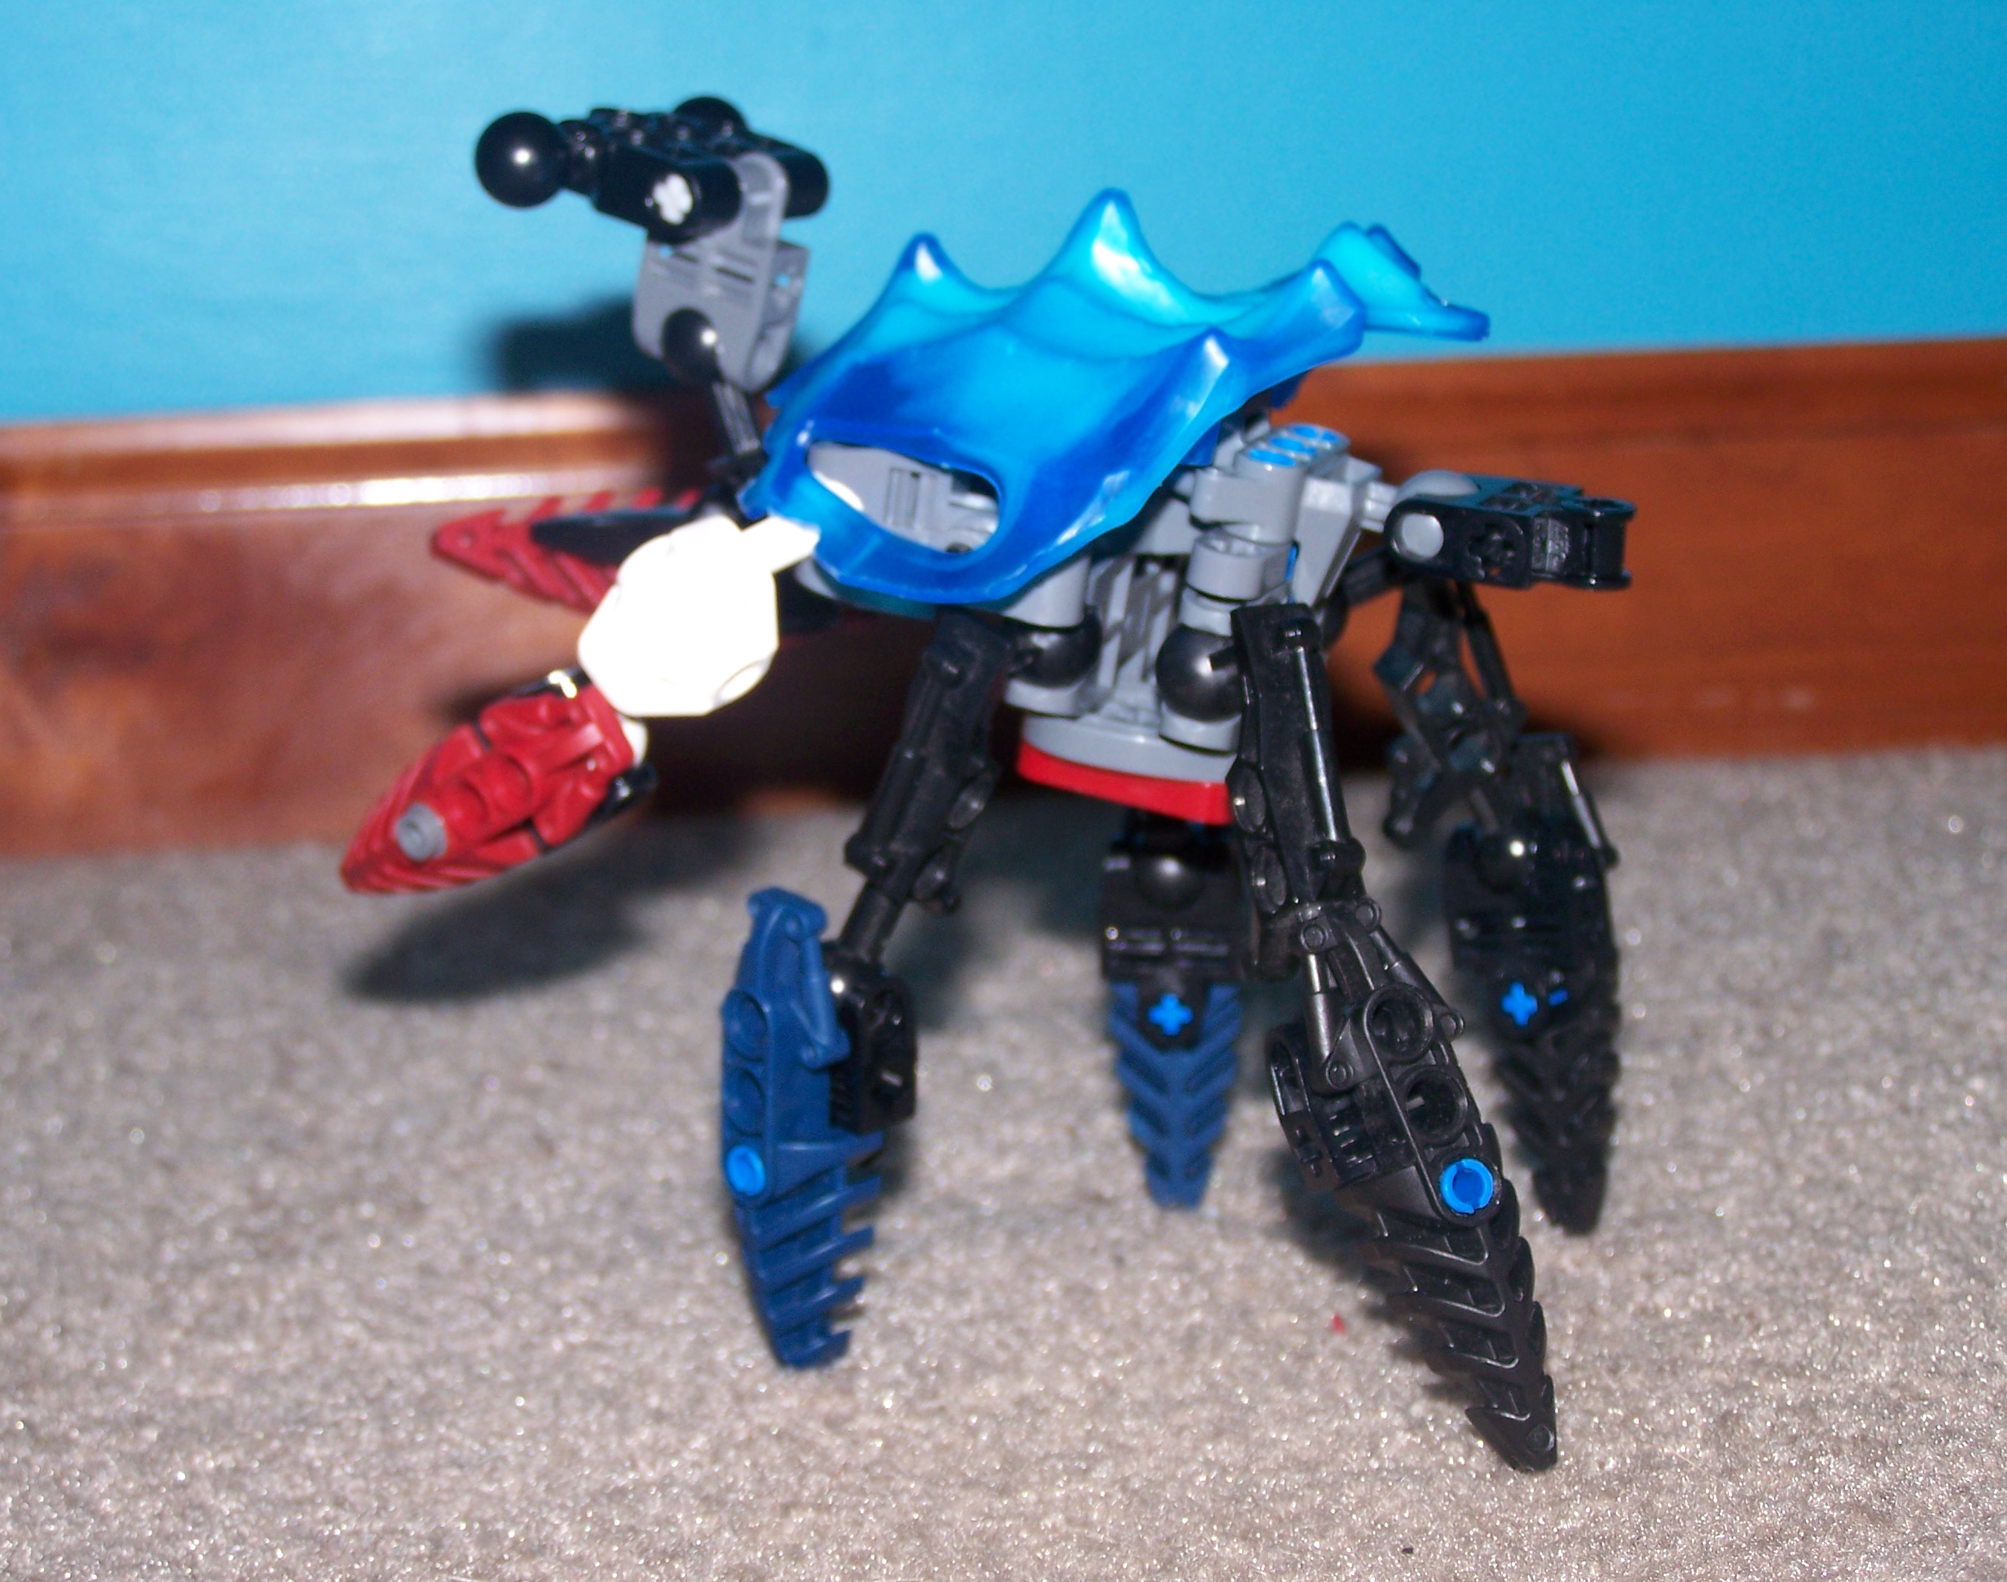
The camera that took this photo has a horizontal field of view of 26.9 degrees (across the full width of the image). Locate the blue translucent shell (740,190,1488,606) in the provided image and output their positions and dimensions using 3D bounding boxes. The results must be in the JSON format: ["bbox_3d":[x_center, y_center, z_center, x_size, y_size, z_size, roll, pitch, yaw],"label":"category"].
[{"bbox_3d":[0.011,-0.040,0.435,0.065,0.038,0.055,-13,14,-36],"label":"blue translucent shell"}]

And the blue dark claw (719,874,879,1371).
[{"bbox_3d":[-0.020,0.033,0.413,0.014,0.049,0.015,-6,5,-42],"label":"blue dark claw"}]

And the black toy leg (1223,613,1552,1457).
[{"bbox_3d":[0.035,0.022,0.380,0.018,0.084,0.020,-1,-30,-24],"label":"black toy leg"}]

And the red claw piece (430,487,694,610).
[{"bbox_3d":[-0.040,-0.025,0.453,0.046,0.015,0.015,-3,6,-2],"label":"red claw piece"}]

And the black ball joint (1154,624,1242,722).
[{"bbox_3d":[0.020,-0.012,0.412,0.010,0.010,0.010,0,7,18],"label":"black ball joint"}]

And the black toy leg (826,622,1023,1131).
[{"bbox_3d":[-0.009,0.008,0.421,0.016,0.054,0.014,0,-18,30],"label":"black toy leg"}]

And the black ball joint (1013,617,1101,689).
[{"bbox_3d":[0.005,-0.016,0.436,0.010,0.010,0.010,0,7,18],"label":"black ball joint"}]

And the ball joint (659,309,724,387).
[{"bbox_3d":[-0.033,-0.047,0.446,0.010,0.010,0.010,0,7,18],"label":"ball joint"}]

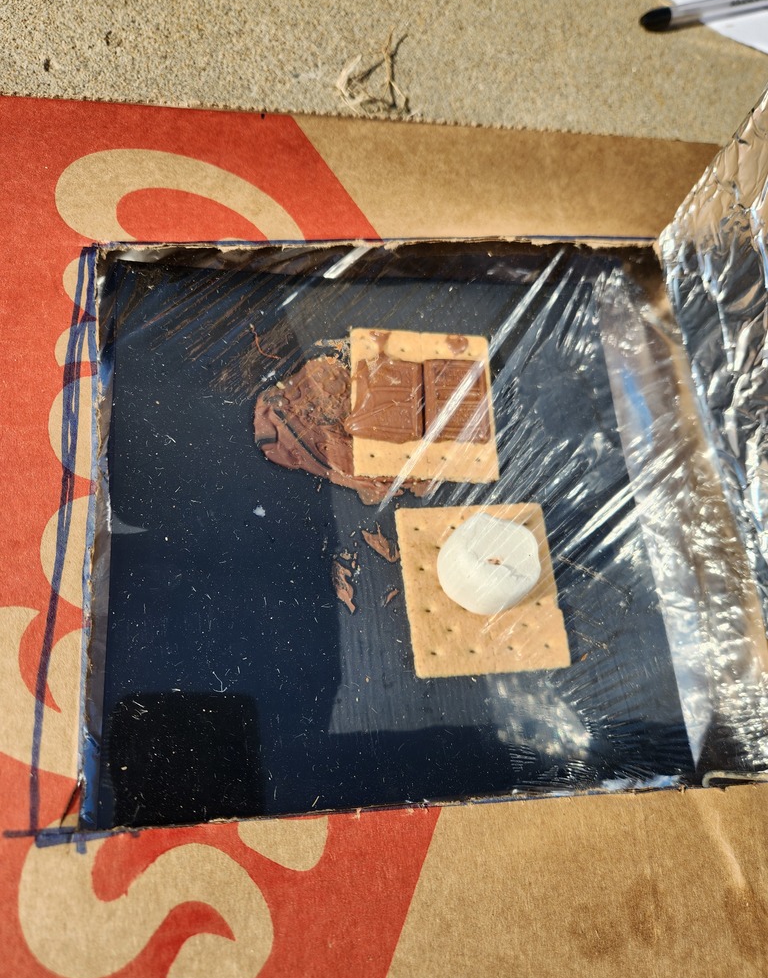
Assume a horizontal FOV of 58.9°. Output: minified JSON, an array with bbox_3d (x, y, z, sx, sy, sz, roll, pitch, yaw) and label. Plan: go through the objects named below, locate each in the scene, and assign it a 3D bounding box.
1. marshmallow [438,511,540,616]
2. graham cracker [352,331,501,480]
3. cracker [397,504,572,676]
[{"bbox_3d":[0.039,0.028,0.252,0.035,0.026,0.035,-2,73,-11],"label":"marshmallow"},{"bbox_3d":[0.016,-0.034,0.285,0.060,0.006,0.065,1,72,-9],"label":"graham cracker"},{"bbox_3d":[0.038,0.039,0.266,0.060,0.006,0.065,-2,73,-11],"label":"cracker"}]

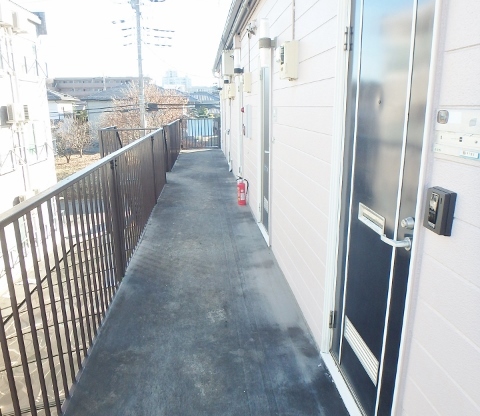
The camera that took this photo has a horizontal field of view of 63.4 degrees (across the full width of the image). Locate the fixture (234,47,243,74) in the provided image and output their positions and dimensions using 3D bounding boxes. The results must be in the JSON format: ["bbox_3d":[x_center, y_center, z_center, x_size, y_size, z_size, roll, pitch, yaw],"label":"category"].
[{"bbox_3d":[-0.014,-2.278,6.049,0.150,0.380,0.105,-2,15,-5],"label":"fixture"}]

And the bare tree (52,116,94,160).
[{"bbox_3d":[-13.734,-5.507,31.766,2.800,3.600,2.600,-2,15,-5],"label":"bare tree"}]

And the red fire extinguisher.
[{"bbox_3d":[0.043,-0.263,6.052,0.185,0.430,0.145,1,15,6],"label":"red fire extinguisher"}]

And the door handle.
[{"bbox_3d":[0.569,0.120,1.447,0.057,0.050,0.140,-2,15,-5],"label":"door handle"}]

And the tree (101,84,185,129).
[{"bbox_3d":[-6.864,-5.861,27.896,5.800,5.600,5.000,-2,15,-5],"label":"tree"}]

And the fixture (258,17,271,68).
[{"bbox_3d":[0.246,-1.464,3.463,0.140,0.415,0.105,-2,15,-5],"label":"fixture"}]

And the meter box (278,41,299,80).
[{"bbox_3d":[0.349,-1.063,2.815,0.110,0.260,0.180,-2,15,-5],"label":"meter box"}]

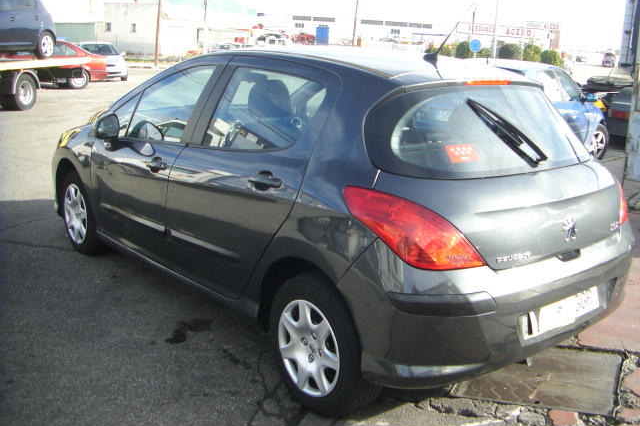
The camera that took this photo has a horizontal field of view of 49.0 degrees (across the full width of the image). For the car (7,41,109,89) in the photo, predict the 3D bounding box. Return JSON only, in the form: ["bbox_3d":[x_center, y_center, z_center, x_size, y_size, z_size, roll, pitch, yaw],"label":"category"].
[{"bbox_3d":[-8.713,-4.611,21.595,4.350,1.360,1.700,0,15,-13],"label":"car"}]

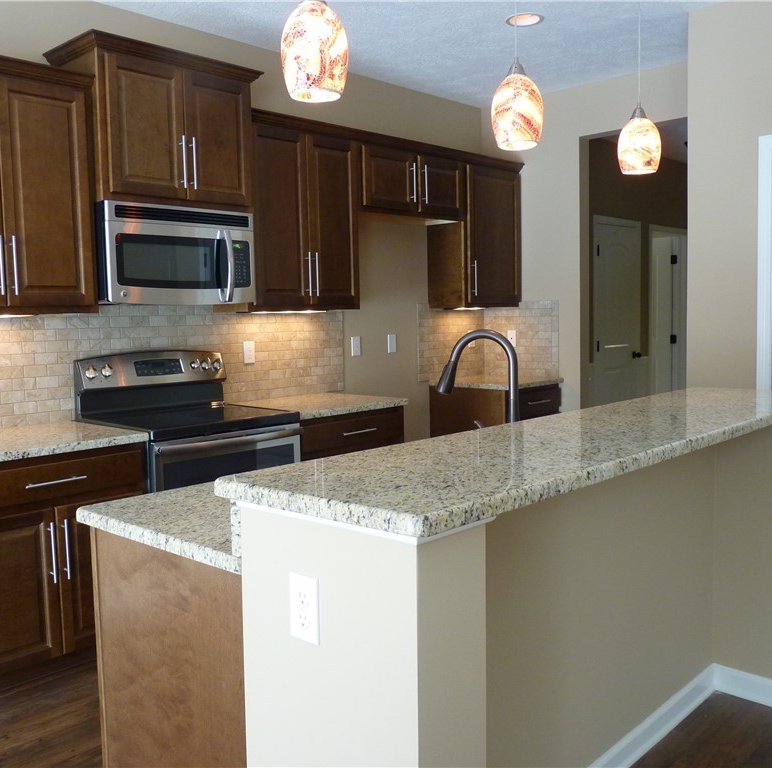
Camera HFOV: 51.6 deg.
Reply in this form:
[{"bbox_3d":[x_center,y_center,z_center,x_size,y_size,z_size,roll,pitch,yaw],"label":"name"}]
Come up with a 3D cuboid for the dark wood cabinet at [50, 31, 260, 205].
[{"bbox_3d":[-1.016,-1.111,3.617,0.440,0.642,0.841,3,7,43],"label":"dark wood cabinet"}]

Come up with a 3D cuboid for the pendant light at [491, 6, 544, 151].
[{"bbox_3d":[0.347,-0.804,2.109,0.140,0.369,0.140,-1,5,0],"label":"pendant light"}]

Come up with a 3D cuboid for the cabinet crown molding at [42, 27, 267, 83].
[{"bbox_3d":[-1.012,-1.400,3.570,0.420,0.054,0.851,4,7,44],"label":"cabinet crown molding"}]

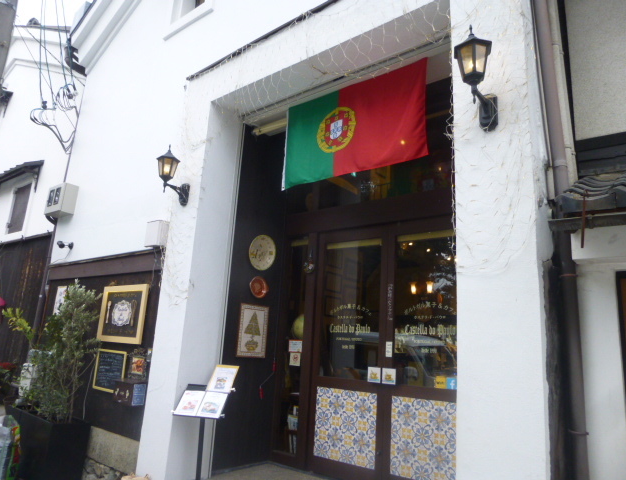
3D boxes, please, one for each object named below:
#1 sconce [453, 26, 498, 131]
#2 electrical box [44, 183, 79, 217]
[{"bbox_3d":[0.975,-0.987,2.732,0.231,0.592,0.368,-7,-17,39],"label":"sconce"},{"bbox_3d":[-3.783,-0.573,6.964,0.570,0.430,0.185,-7,-17,39],"label":"electrical box"}]

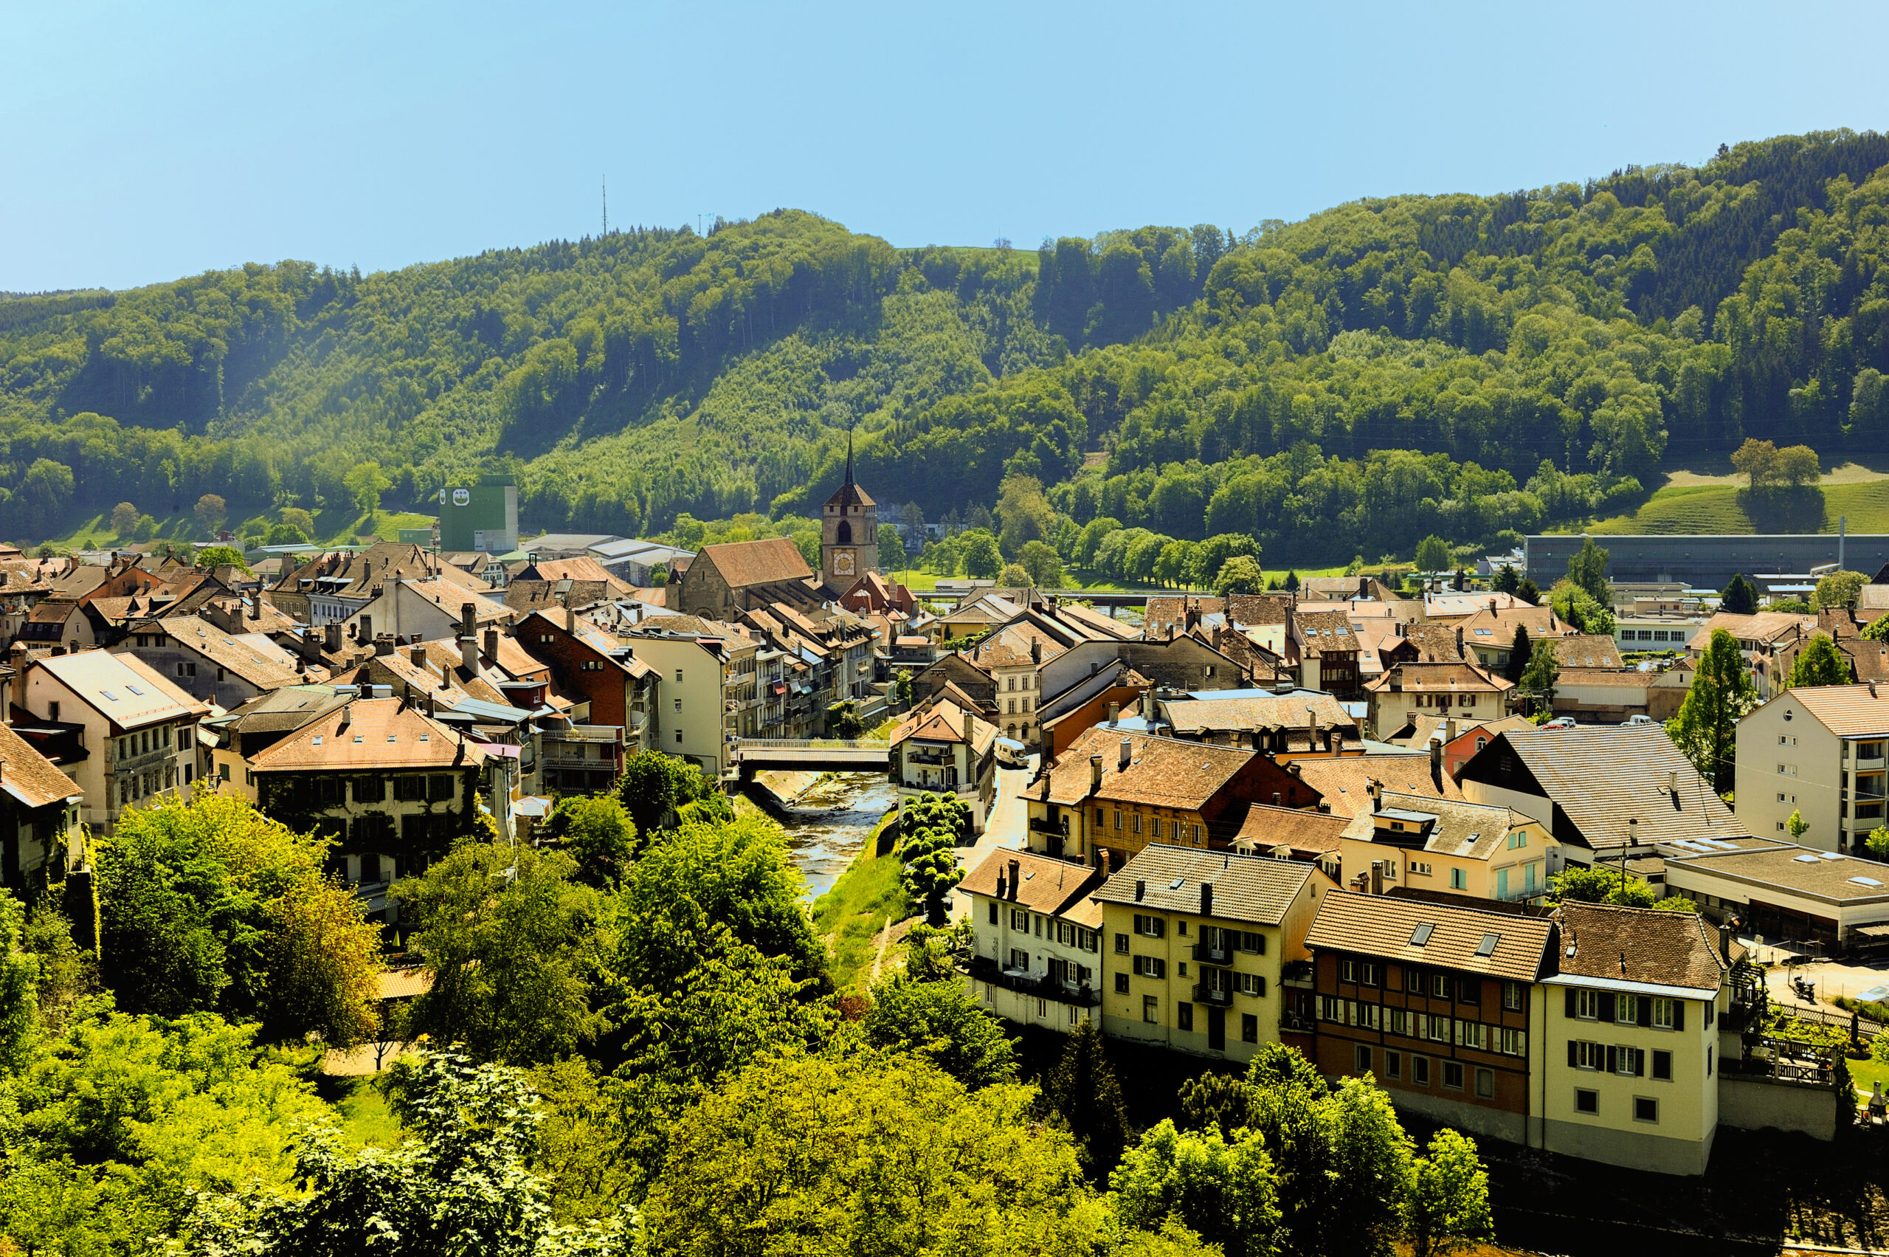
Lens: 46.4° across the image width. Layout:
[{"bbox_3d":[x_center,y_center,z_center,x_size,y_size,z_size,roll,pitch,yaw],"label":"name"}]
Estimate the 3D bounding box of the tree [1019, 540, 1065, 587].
[{"bbox_3d":[21.980,-14.480,497.000,10.320,11.110,10.320,-1,5,0],"label":"tree"}]

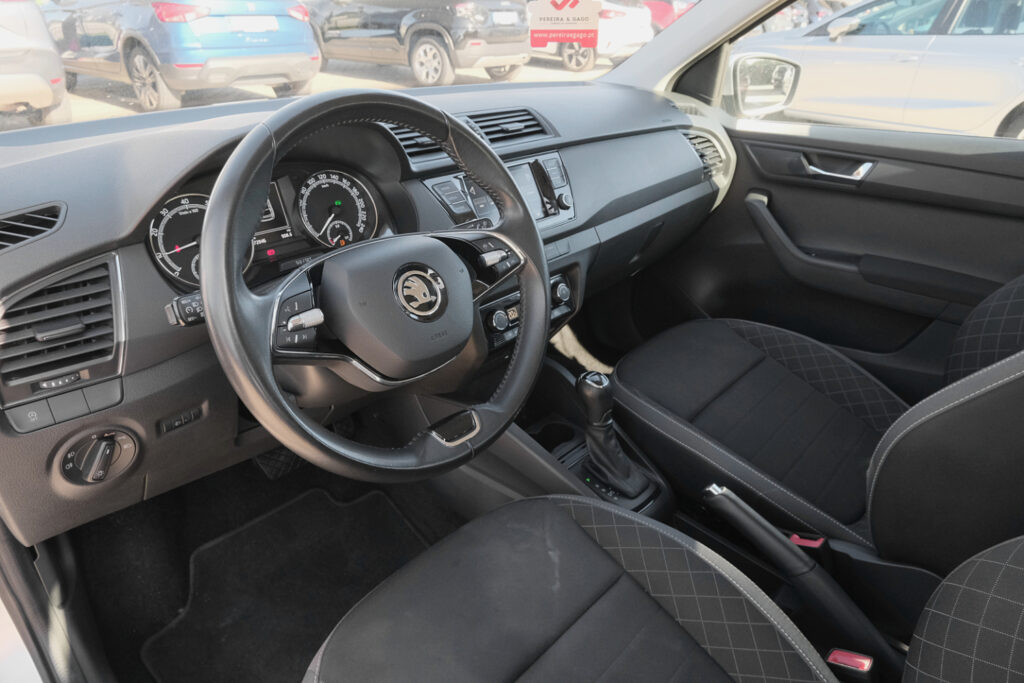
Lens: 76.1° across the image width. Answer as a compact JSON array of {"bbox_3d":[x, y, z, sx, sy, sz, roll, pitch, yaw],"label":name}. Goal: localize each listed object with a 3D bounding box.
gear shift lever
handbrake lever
[{"bbox_3d":[0.152,0.131,0.978,0.063,0.162,0.118,-23,33,-40],"label":"gear shift lever"},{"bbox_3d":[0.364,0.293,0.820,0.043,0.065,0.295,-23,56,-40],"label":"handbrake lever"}]

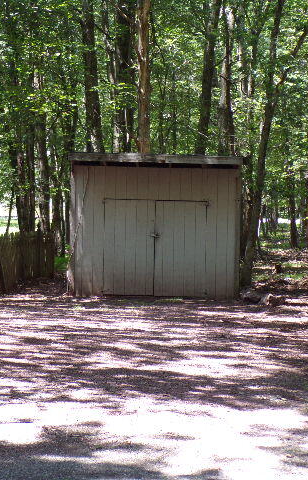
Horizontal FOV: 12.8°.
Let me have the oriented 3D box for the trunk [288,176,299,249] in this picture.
[{"bbox_3d":[4.877,-0.961,47.916,0.250,2.530,0.240,-2,4,0],"label":"trunk"}]

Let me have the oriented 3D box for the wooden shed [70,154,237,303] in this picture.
[{"bbox_3d":[-0.108,-0.356,26.690,3.200,2.680,2.600,0,4,-6],"label":"wooden shed"}]

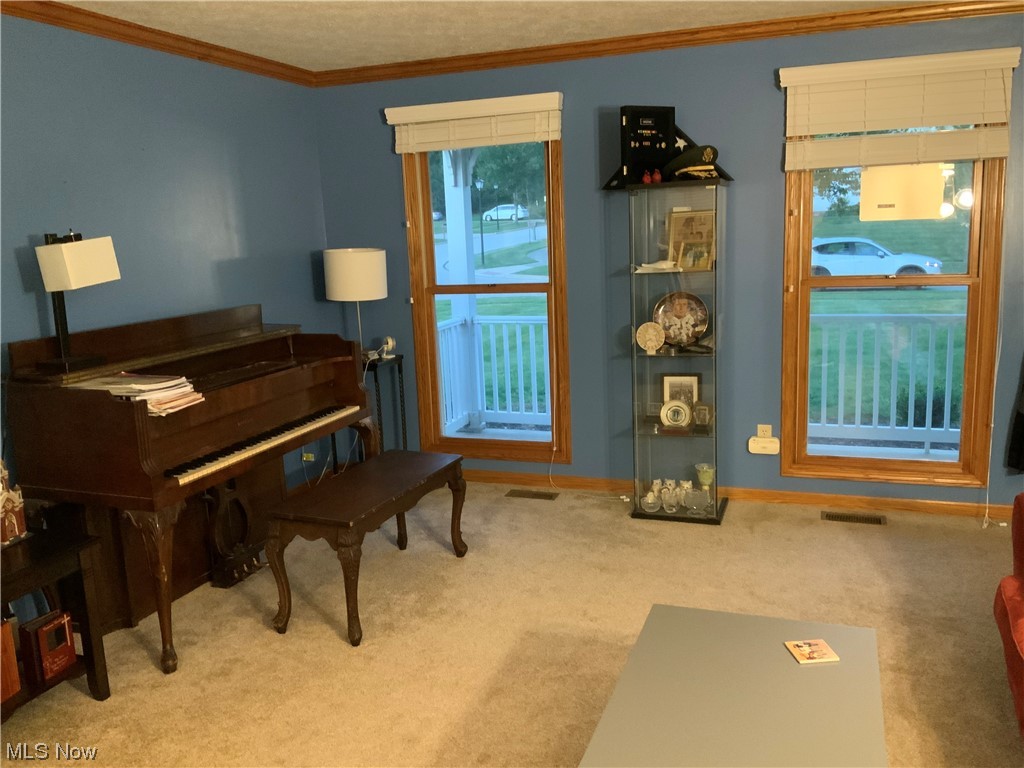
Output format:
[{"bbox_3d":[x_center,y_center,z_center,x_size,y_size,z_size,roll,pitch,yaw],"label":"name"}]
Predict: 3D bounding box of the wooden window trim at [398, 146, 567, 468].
[{"bbox_3d":[-0.136,-0.487,4.758,0.910,1.872,0.075,1,11,19],"label":"wooden window trim"}]

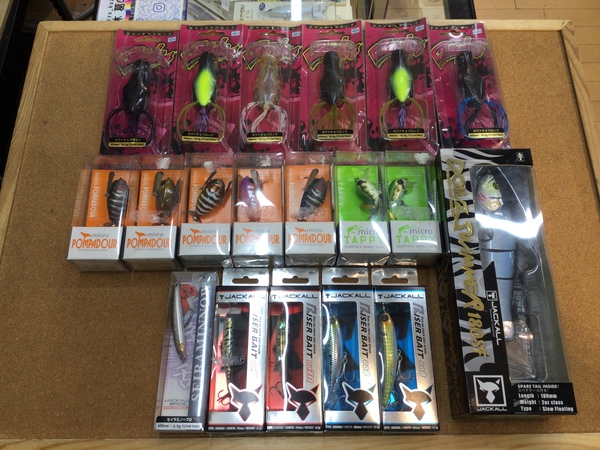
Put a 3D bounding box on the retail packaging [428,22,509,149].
[{"bbox_3d":[0.179,-0.151,0.566,0.070,0.031,0.169,0,69,-1],"label":"retail packaging"}]

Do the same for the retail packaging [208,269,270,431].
[{"bbox_3d":[-0.049,0.102,0.458,0.045,0.022,0.141,0,68,0],"label":"retail packaging"}]

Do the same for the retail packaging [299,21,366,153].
[{"bbox_3d":[0.035,-0.152,0.550,0.068,0.030,0.161,0,71,-1],"label":"retail packaging"}]

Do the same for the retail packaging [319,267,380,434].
[{"bbox_3d":[0.042,0.102,0.459,0.045,0.022,0.141,0,68,0],"label":"retail packaging"}]

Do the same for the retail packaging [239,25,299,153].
[{"bbox_3d":[-0.029,-0.148,0.548,0.067,0.030,0.161,0,71,-1],"label":"retail packaging"}]

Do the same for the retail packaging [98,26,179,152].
[{"bbox_3d":[-0.164,-0.141,0.548,0.068,0.030,0.159,0,68,-1],"label":"retail packaging"}]

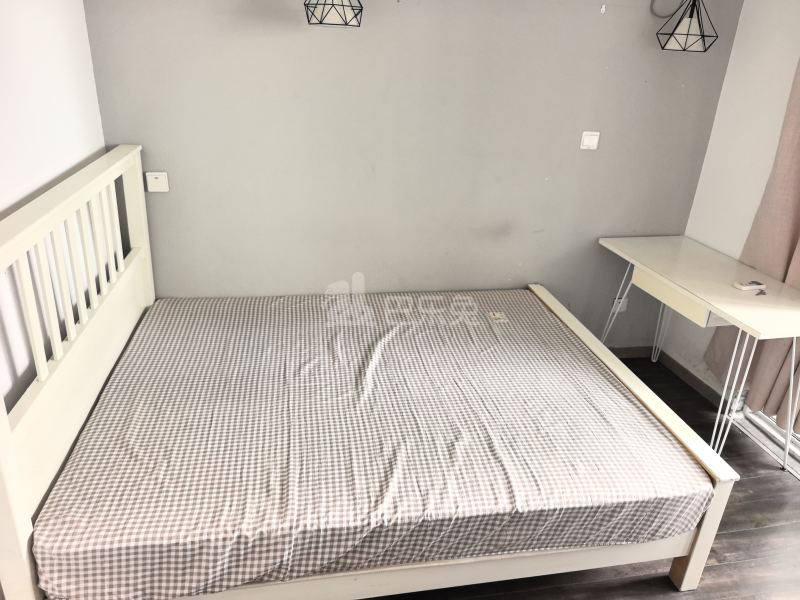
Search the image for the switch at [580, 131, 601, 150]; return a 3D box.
[{"bbox_3d":[0.927,-0.773,2.699,0.086,0.086,0.011,-2,25,-10],"label":"switch"}]

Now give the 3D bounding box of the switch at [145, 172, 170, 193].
[{"bbox_3d":[-1.061,-0.515,2.434,0.086,0.086,0.011,-2,25,-10],"label":"switch"}]

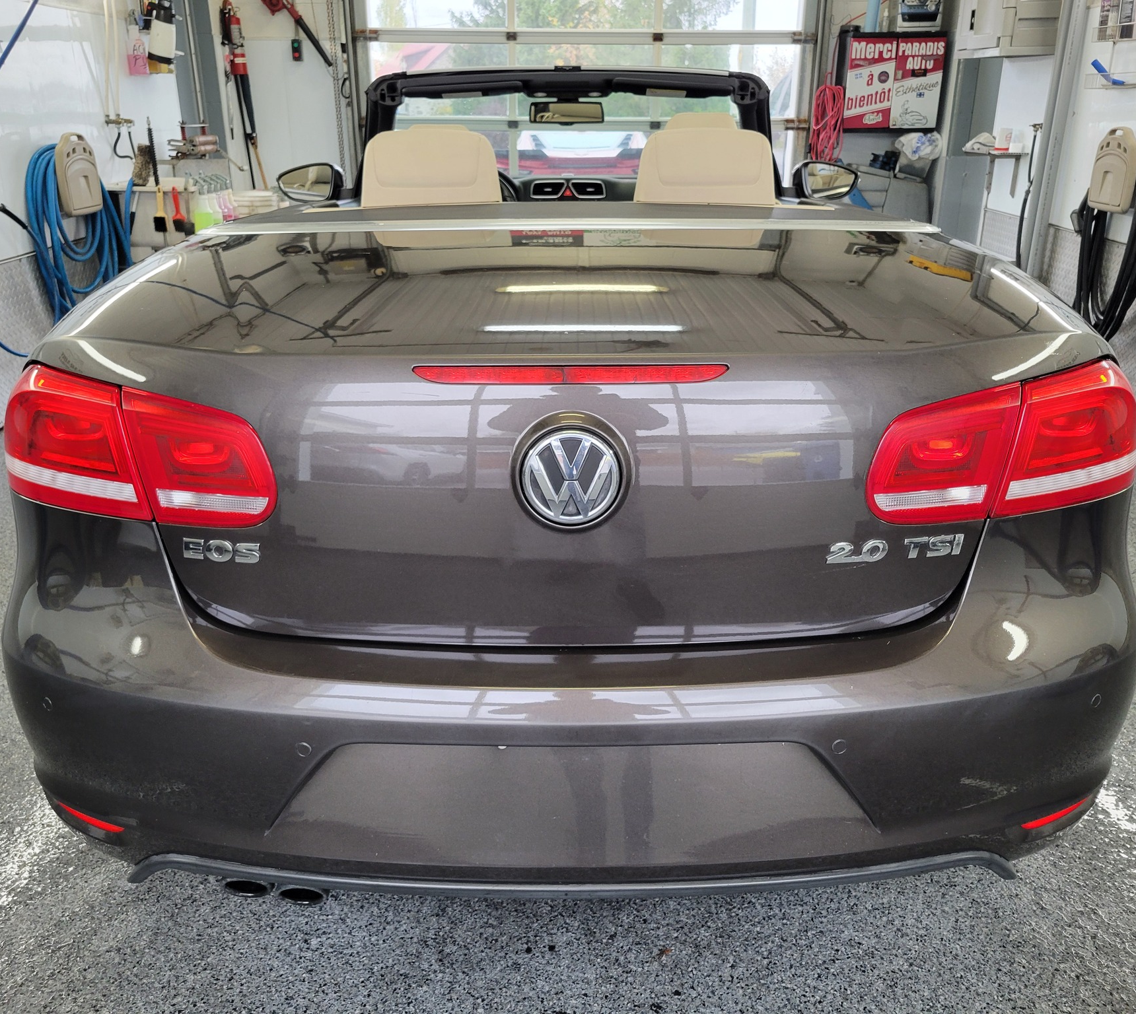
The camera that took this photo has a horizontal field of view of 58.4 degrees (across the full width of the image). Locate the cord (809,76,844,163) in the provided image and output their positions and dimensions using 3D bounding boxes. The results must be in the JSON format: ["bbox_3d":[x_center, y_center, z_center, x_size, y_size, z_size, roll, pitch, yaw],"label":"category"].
[{"bbox_3d":[1.594,-2.392,6.264,0.210,0.500,0.120,0,22,0],"label":"cord"}]

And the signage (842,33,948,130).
[{"bbox_3d":[1.964,-2.561,6.111,0.620,0.540,0.100,0,22,0],"label":"signage"}]

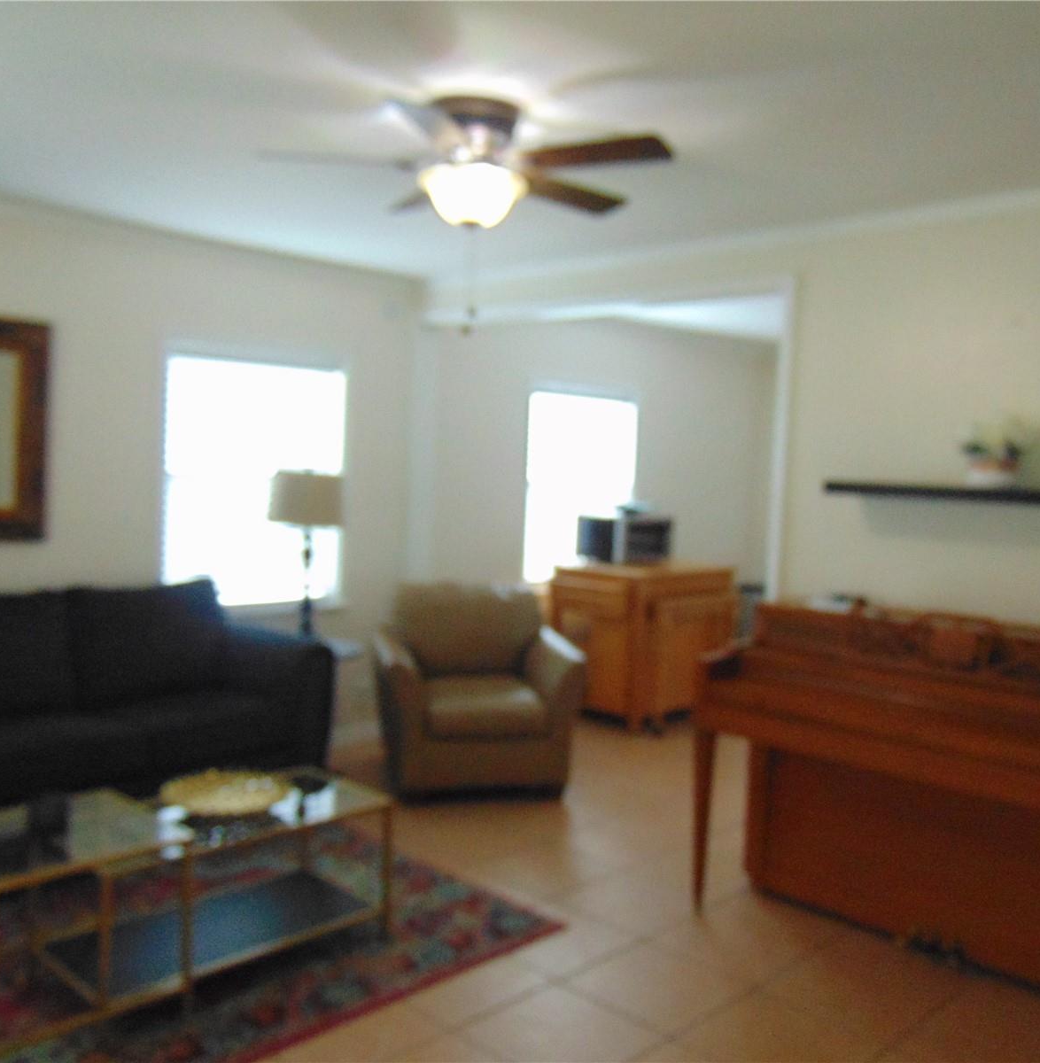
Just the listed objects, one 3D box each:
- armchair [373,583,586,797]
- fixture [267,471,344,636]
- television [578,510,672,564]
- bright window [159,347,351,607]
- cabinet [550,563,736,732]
[{"bbox_3d":[-0.242,0.760,5.085,0.910,0.900,0.900,2,4,-14],"label":"armchair"},{"bbox_3d":[-0.999,0.122,4.783,0.340,0.828,0.340,2,4,0],"label":"fixture"},{"bbox_3d":[0.710,0.035,6.973,0.391,0.304,0.482,6,5,44],"label":"television"},{"bbox_3d":[-1.266,-0.223,4.963,0.100,1.150,0.944,6,5,44],"label":"bright window"},{"bbox_3d":[0.806,0.694,6.657,0.655,0.913,1.076,6,5,41],"label":"cabinet"}]

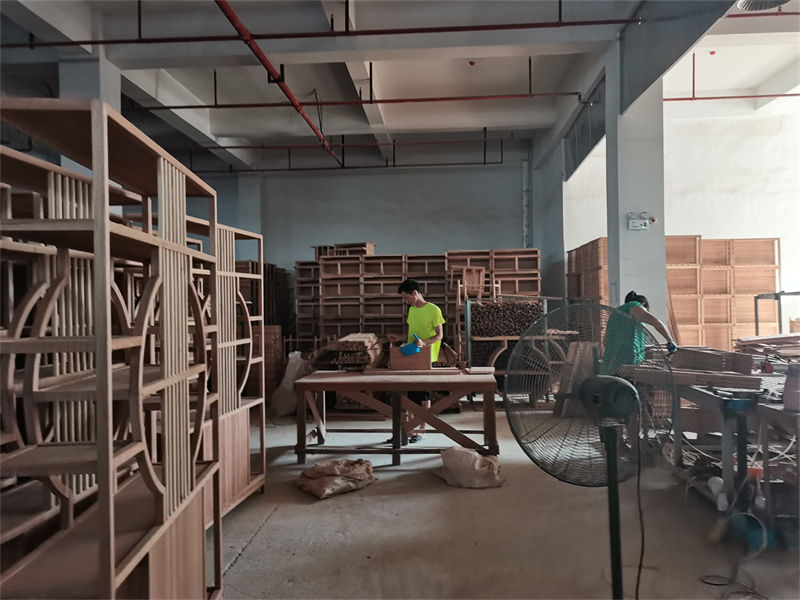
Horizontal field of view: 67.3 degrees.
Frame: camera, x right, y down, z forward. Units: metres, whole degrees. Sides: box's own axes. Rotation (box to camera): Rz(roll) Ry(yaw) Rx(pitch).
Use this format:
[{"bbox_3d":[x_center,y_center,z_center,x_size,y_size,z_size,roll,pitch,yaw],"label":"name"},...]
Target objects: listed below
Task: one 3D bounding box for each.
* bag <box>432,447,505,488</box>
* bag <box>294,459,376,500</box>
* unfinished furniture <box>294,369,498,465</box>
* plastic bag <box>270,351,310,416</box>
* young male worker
[{"bbox_3d":[0.563,1.337,4.909,0.560,0.240,0.450,-1,0,4],"label":"bag"},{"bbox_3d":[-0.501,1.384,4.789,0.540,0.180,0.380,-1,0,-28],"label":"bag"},{"bbox_3d":[-0.025,1.085,5.737,1.820,0.750,0.800,-1,0,4],"label":"unfinished furniture"},{"bbox_3d":[-1.416,1.051,7.847,0.460,0.830,0.420,-1,0,5],"label":"plastic bag"},{"bbox_3d":[0.158,0.624,6.214,0.500,1.660,0.440,-1,0,36],"label":"young male worker"}]

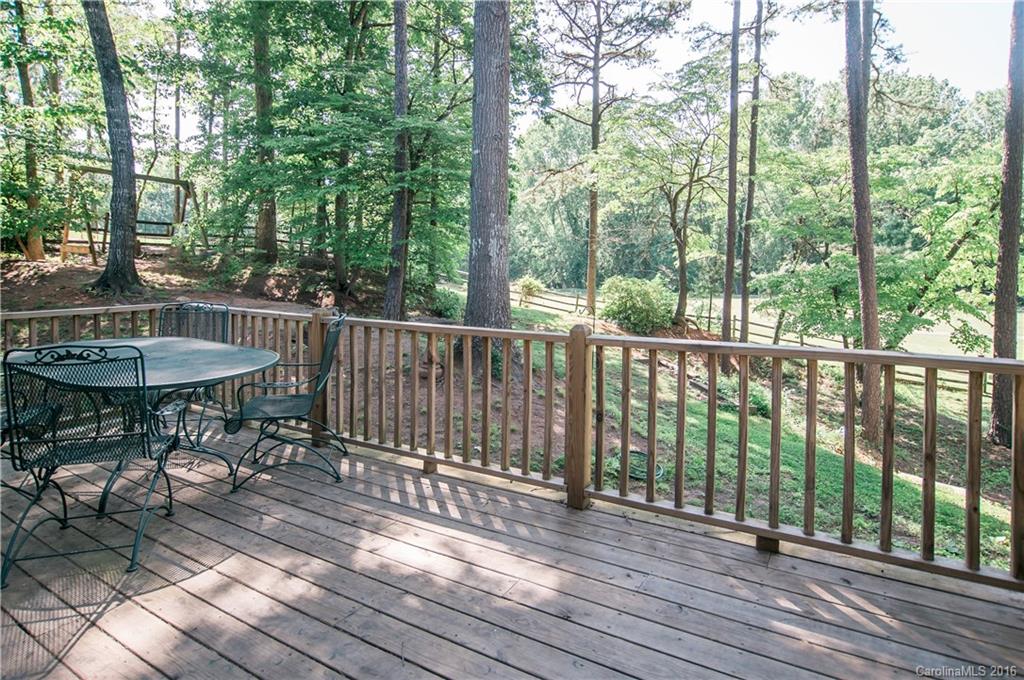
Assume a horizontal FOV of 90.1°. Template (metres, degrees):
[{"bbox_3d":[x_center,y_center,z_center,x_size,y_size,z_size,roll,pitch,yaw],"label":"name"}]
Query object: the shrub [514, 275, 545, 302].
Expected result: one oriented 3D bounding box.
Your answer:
[{"bbox_3d":[0.860,-2.500,25.000,1.500,1.400,1.400,0,5,0],"label":"shrub"}]

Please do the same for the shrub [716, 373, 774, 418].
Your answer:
[{"bbox_3d":[3.900,0.950,8.600,0.860,0.680,0.800,2,5,24],"label":"shrub"}]

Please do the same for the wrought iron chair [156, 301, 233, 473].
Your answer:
[{"bbox_3d":[-2.570,0.235,4.020,0.600,0.990,0.660,-1,5,-16],"label":"wrought iron chair"}]

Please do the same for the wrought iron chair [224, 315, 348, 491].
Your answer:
[{"bbox_3d":[-1.420,0.345,3.270,0.670,0.980,0.600,-1,5,-15],"label":"wrought iron chair"}]

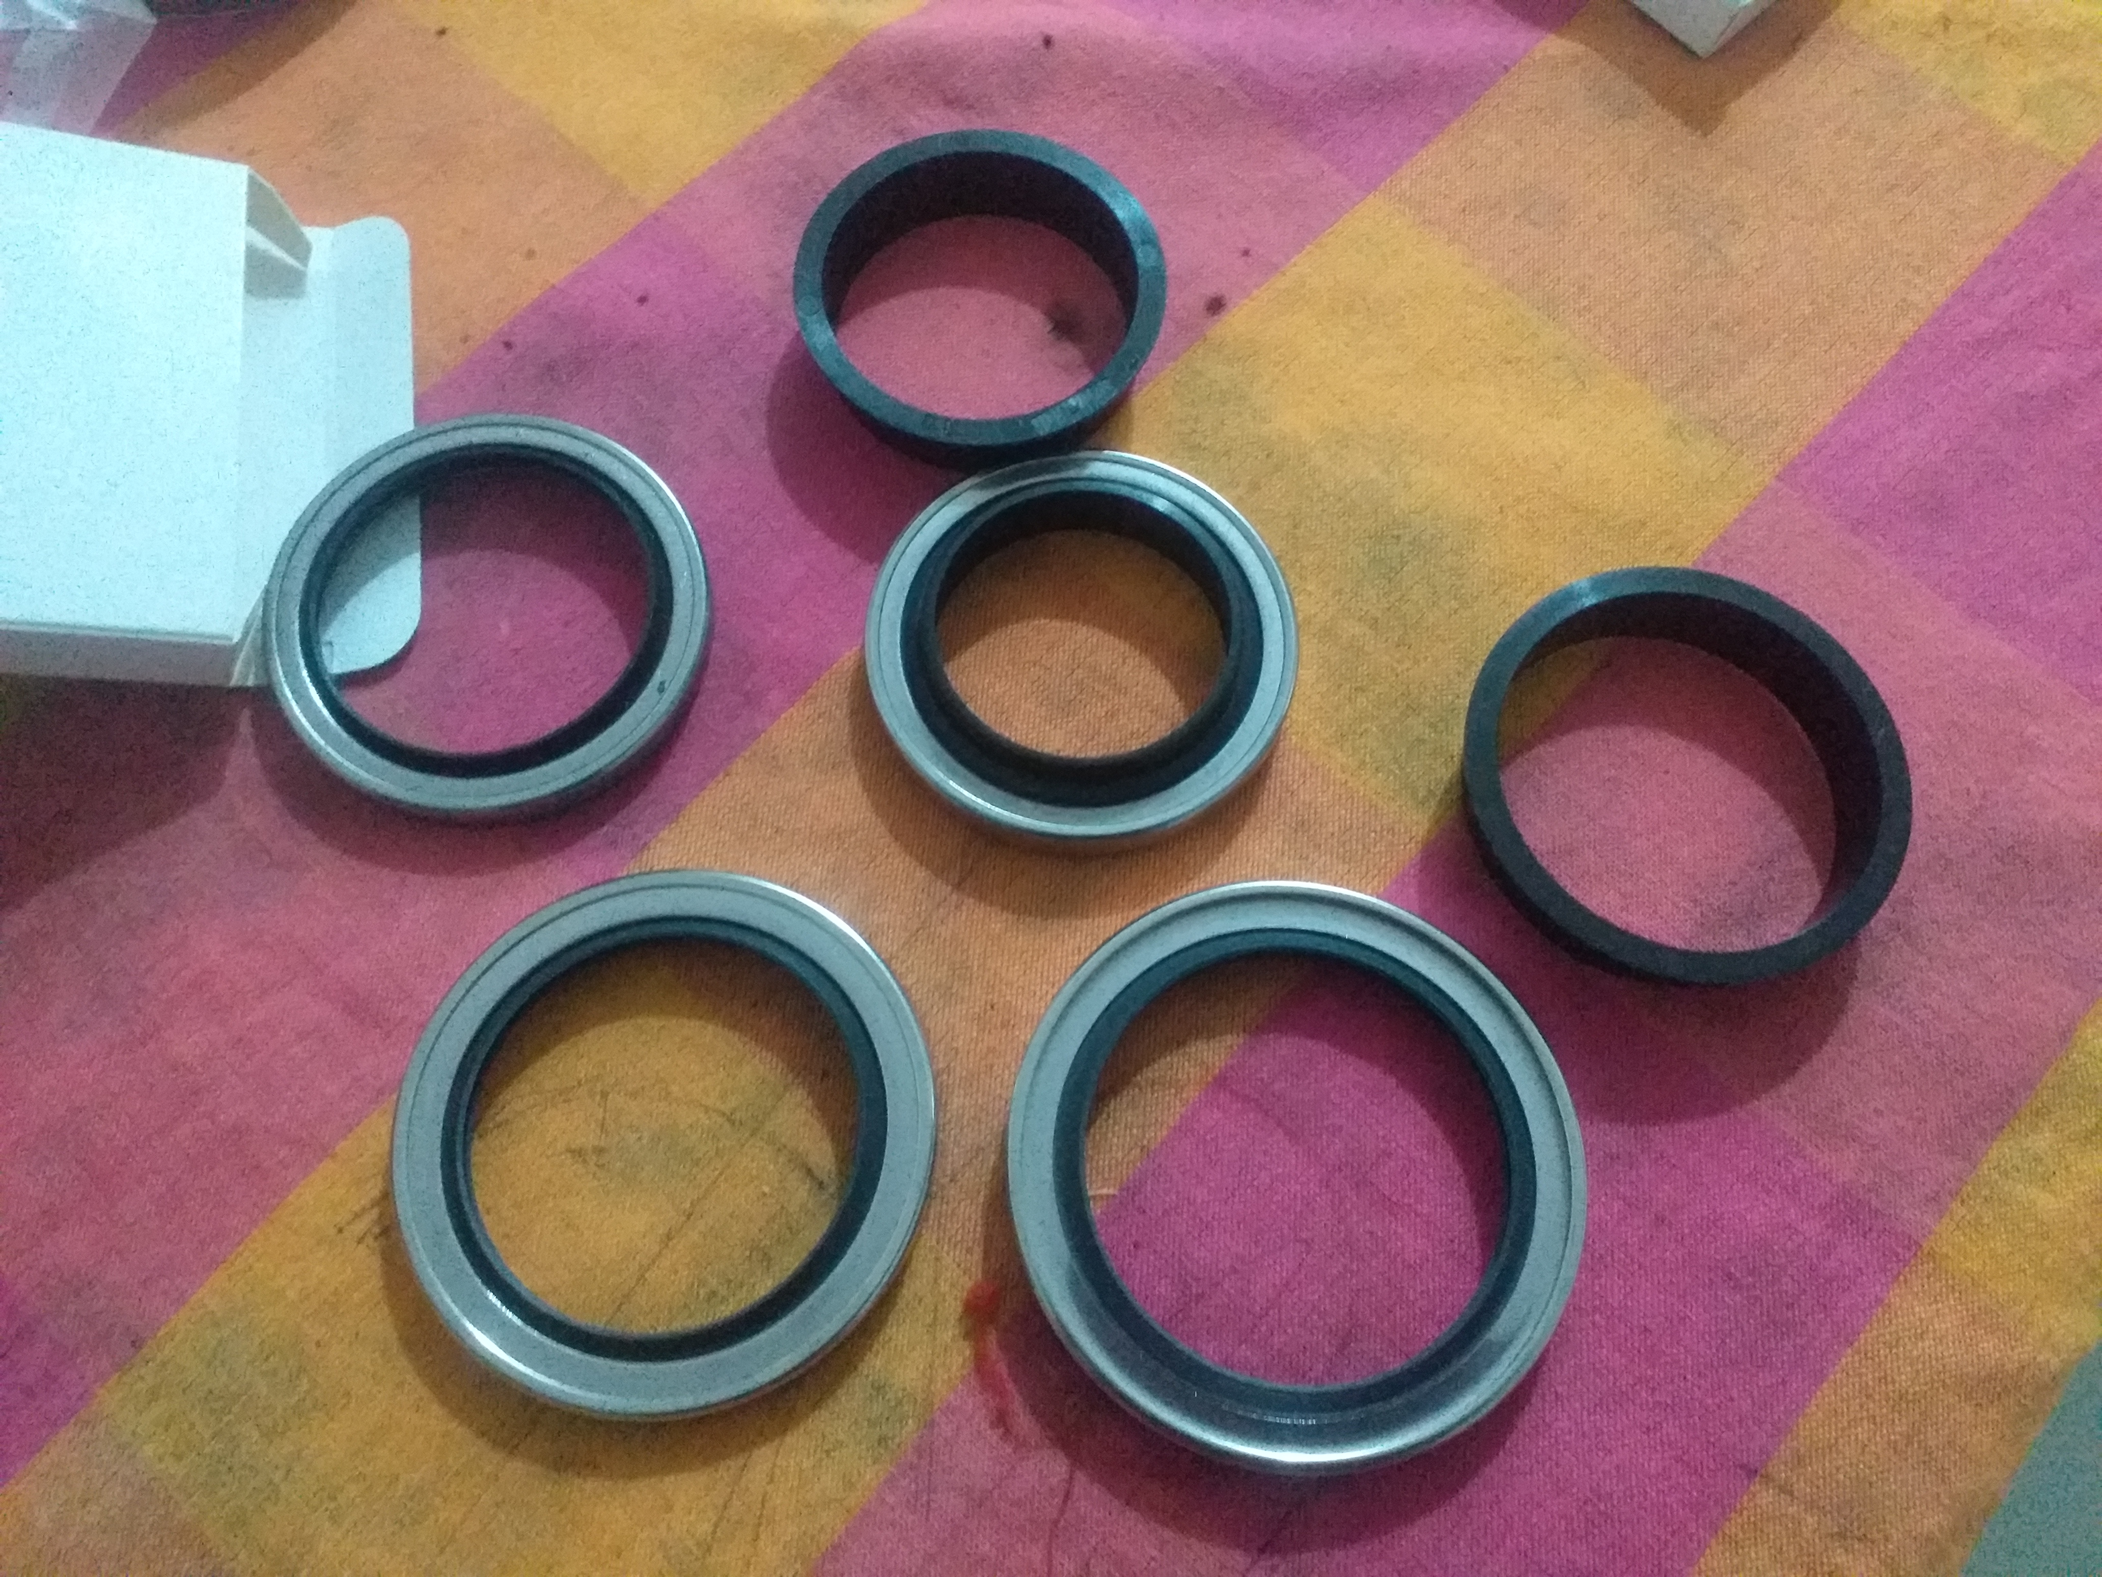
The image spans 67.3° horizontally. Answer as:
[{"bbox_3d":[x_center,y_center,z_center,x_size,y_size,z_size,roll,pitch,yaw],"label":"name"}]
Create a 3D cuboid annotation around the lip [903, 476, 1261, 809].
[{"bbox_3d":[0.005,-0.024,0.261,0.059,0.014,0.059,0,70,-1],"label":"lip"}]

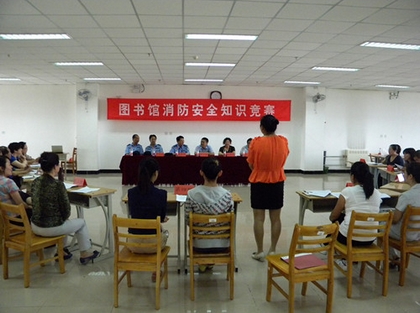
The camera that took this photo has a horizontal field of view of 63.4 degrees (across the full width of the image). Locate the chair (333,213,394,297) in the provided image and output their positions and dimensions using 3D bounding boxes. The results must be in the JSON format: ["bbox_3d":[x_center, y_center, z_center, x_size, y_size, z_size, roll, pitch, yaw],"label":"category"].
[{"bbox_3d":[1.370,0.843,3.161,0.390,0.790,0.450,0,4,-4],"label":"chair"}]

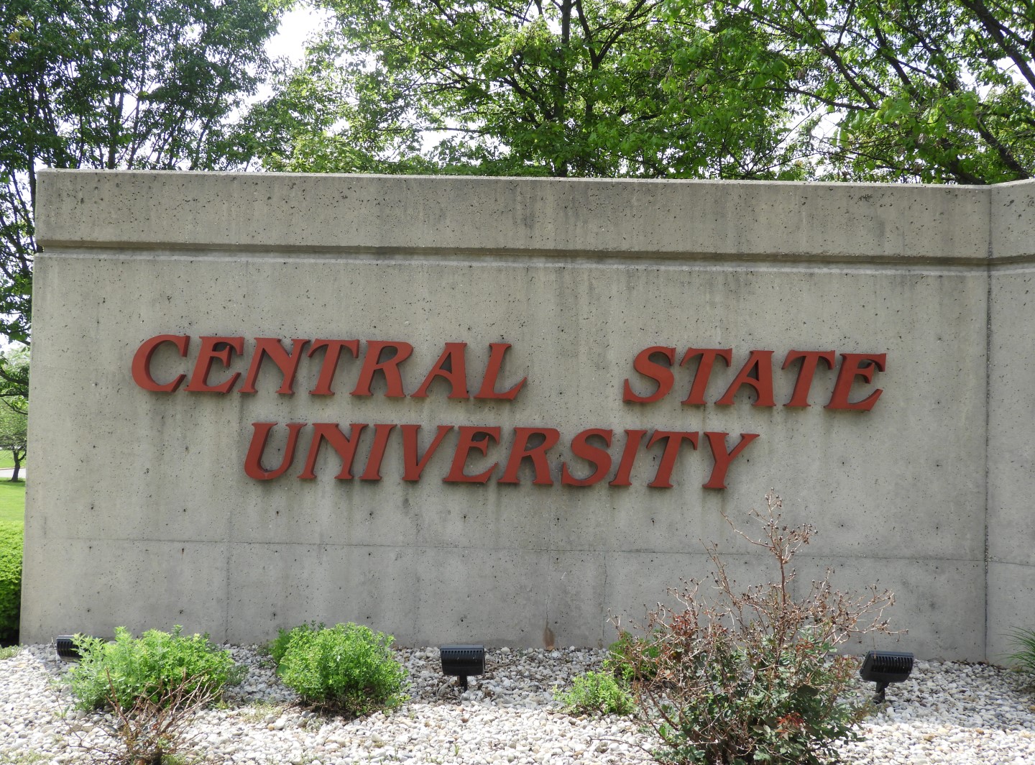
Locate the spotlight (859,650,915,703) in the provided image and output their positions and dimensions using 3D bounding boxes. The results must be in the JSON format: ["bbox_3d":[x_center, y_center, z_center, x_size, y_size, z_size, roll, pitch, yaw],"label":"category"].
[{"bbox_3d":[2.053,1.636,5.477,0.240,0.270,0.200,1,-2,-7],"label":"spotlight"}]

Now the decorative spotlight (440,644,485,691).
[{"bbox_3d":[-0.301,1.582,5.501,0.240,0.256,0.200,1,-2,4],"label":"decorative spotlight"}]

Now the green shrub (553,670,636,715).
[{"bbox_3d":[0.418,1.632,5.264,0.414,0.181,0.352,1,-2,1],"label":"green shrub"}]

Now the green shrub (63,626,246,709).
[{"bbox_3d":[-1.970,1.525,5.407,0.913,0.372,0.684,1,-2,1],"label":"green shrub"}]

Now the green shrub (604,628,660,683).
[{"bbox_3d":[0.705,1.605,5.893,0.338,0.251,0.321,1,-2,1],"label":"green shrub"}]

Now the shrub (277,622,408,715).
[{"bbox_3d":[-0.952,1.513,5.395,0.698,0.388,0.642,1,-2,1],"label":"shrub"}]

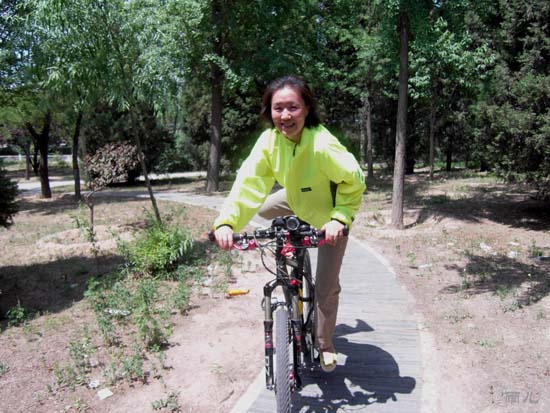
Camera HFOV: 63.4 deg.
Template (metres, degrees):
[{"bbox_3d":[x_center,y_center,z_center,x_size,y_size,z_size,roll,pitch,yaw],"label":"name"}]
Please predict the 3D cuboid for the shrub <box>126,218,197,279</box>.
[{"bbox_3d":[-1.310,0.450,5.060,0.790,0.600,0.720,0,8,0],"label":"shrub"}]

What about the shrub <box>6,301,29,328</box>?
[{"bbox_3d":[-2.030,0.845,3.510,0.170,0.180,0.170,0,8,0],"label":"shrub"}]

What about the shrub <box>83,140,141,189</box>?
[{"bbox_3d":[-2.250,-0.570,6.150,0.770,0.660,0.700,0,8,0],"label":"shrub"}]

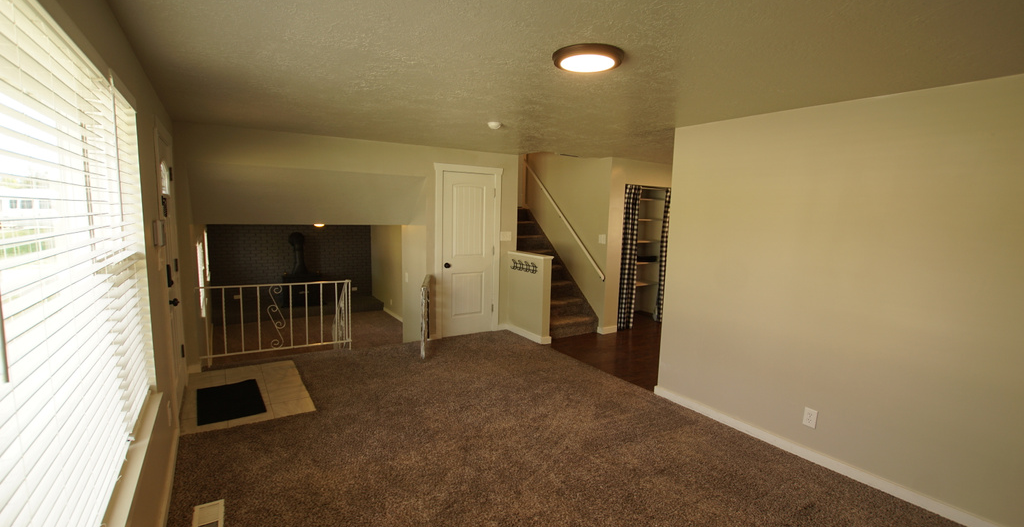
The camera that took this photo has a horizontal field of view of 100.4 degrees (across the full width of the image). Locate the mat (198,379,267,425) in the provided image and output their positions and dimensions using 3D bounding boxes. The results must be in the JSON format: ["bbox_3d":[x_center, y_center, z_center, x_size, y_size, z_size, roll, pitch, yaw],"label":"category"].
[{"bbox_3d":[-2.300,1.113,3.484,0.437,0.010,0.760,-3,8,-34],"label":"mat"}]

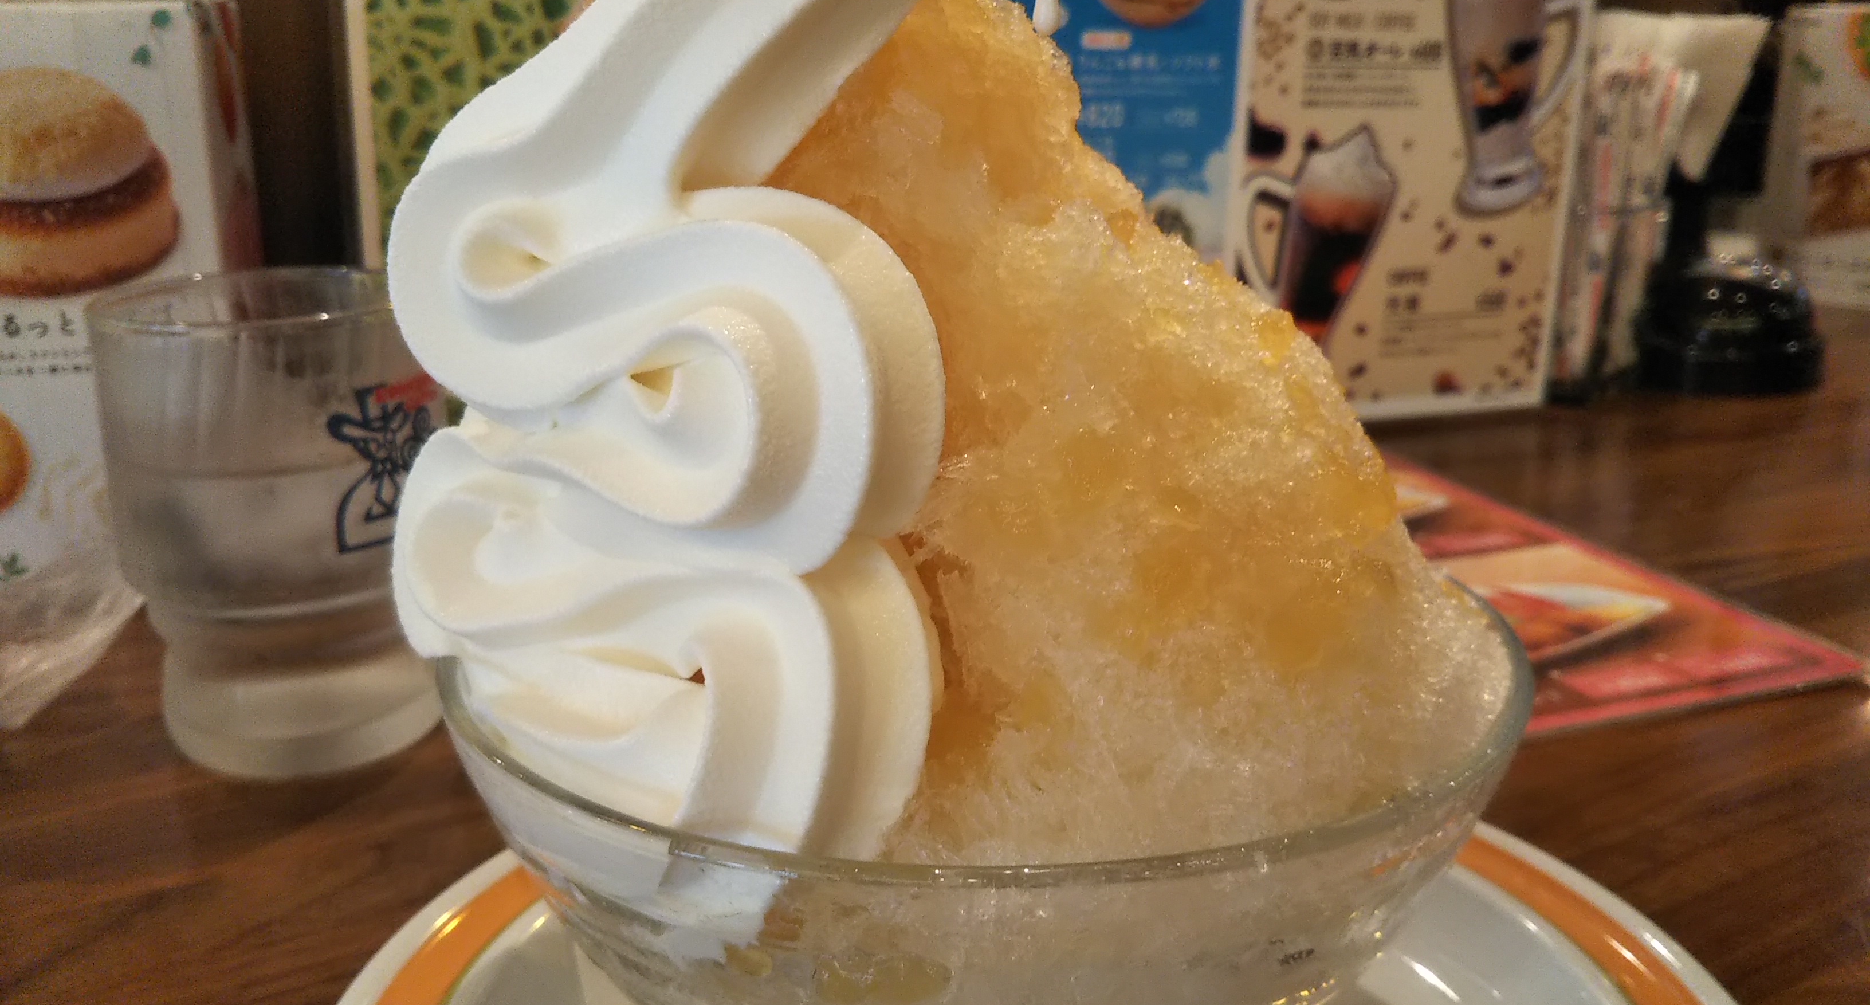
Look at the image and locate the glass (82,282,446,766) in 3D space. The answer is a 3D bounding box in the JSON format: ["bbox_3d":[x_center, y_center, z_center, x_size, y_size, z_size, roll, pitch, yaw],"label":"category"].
[{"bbox_3d":[-0.139,0.002,0.354,0.073,0.095,0.073,0,16,0],"label":"glass"}]

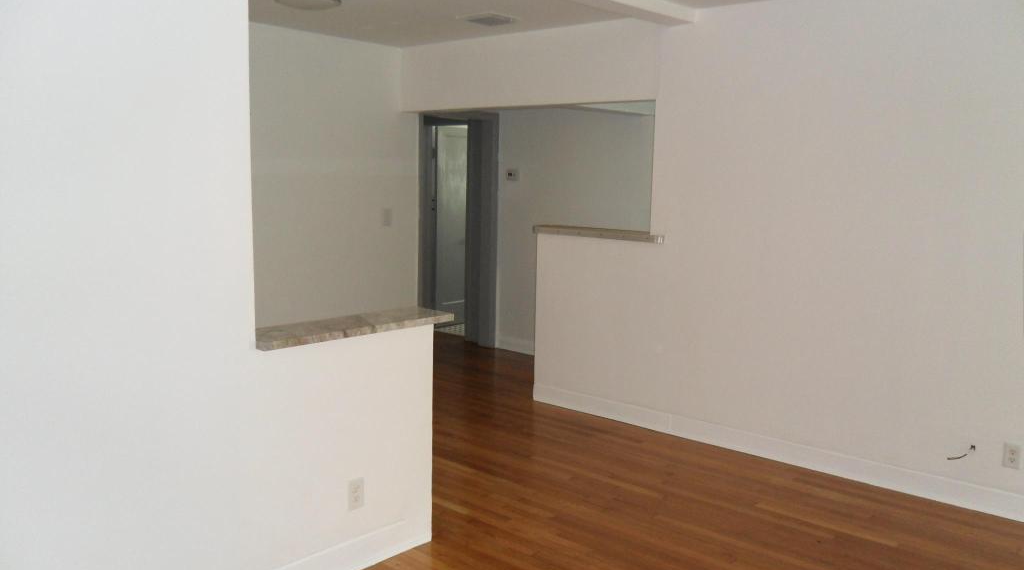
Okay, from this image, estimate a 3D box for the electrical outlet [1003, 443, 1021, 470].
[{"bbox_3d":[2.275,0.782,3.636,0.070,0.115,0.012,8,10,40],"label":"electrical outlet"}]

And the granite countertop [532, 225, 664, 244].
[{"bbox_3d":[0.587,-0.320,5.064,0.965,0.037,0.250,8,10,40],"label":"granite countertop"}]

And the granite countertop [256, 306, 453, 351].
[{"bbox_3d":[-0.607,0.154,3.023,0.235,0.031,0.853,8,10,42],"label":"granite countertop"}]

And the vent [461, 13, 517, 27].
[{"bbox_3d":[-0.137,-1.583,4.782,0.280,0.020,0.280,8,10,40],"label":"vent"}]

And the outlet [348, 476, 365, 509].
[{"bbox_3d":[-0.588,0.792,3.023,0.012,0.115,0.070,8,10,42],"label":"outlet"}]

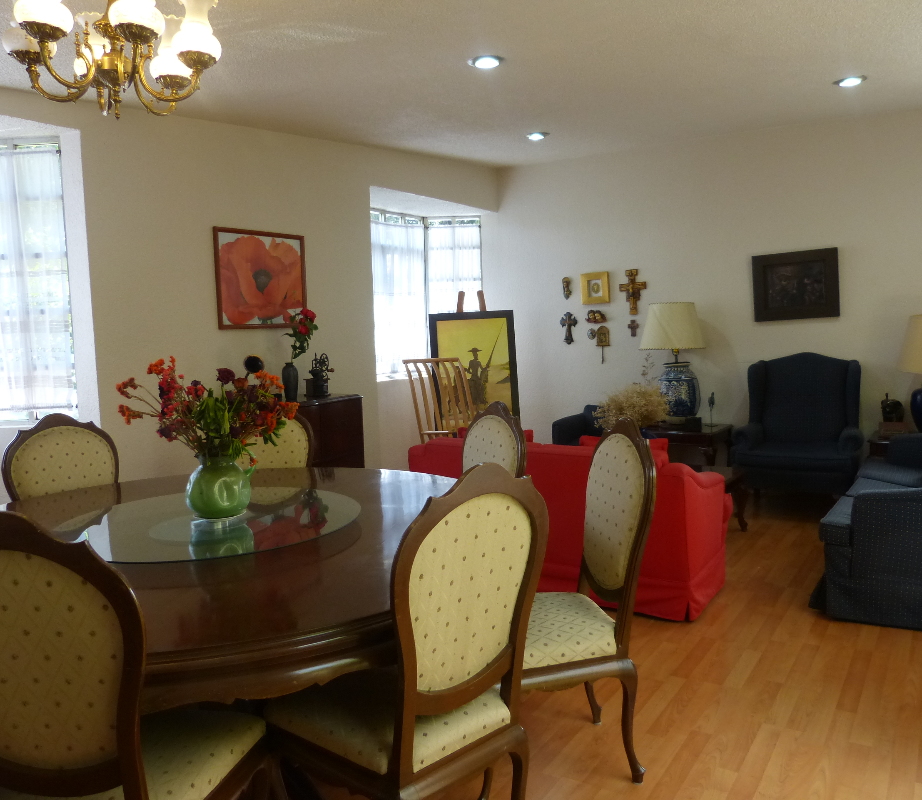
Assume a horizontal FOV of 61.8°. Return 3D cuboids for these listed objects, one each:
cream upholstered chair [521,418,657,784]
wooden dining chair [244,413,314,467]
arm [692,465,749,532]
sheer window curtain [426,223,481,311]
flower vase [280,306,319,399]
[{"bbox_3d":[0.282,0.606,2.391,0.555,1.085,0.510,-2,6,-11],"label":"cream upholstered chair"},{"bbox_3d":[-0.834,0.532,3.275,0.500,1.050,0.580,-2,6,-6],"label":"wooden dining chair"},{"bbox_3d":[1.394,0.639,4.795,0.680,0.420,0.640,3,7,33],"label":"arm"},{"bbox_3d":[-0.051,-0.902,7.071,0.452,1.376,0.070,0,6,6],"label":"sheer window curtain"},{"bbox_3d":[-0.959,-0.251,4.470,0.200,0.530,0.170,-1,6,0],"label":"flower vase"}]

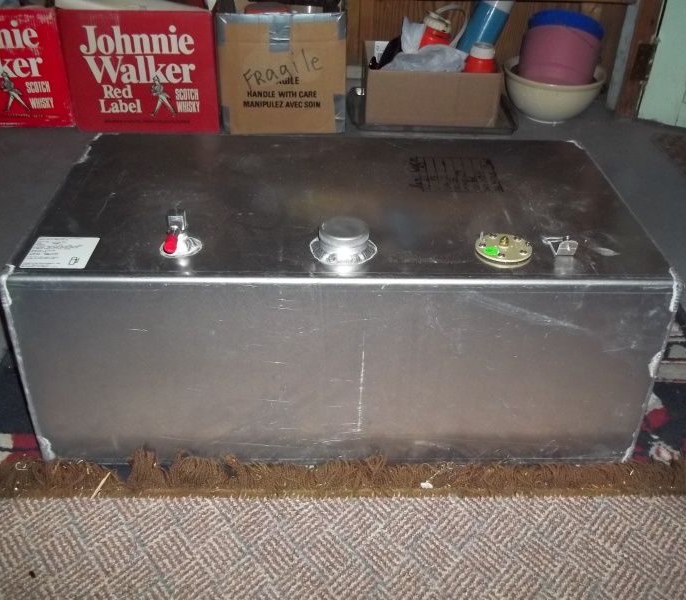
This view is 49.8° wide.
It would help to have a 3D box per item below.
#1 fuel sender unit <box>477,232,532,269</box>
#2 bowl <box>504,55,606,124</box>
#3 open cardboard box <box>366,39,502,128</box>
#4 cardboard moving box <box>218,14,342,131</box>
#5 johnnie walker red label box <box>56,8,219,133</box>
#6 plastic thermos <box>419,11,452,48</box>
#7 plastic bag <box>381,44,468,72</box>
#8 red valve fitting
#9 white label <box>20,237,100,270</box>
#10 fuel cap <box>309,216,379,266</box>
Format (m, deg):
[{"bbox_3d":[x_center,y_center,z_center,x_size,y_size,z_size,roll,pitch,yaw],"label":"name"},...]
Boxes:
[{"bbox_3d":[0.200,-0.068,0.919,0.072,0.024,0.072,0,33,-2],"label":"fuel sender unit"},{"bbox_3d":[0.617,-0.614,2.200,0.294,0.140,0.294,1,33,-1],"label":"bowl"},{"bbox_3d":[0.252,-0.655,2.223,0.376,0.157,0.315,0,33,-2],"label":"open cardboard box"},{"bbox_3d":[-0.173,-0.689,2.121,0.344,0.320,0.320,-1,33,-4],"label":"cardboard moving box"},{"bbox_3d":[-0.540,-0.681,2.095,0.385,0.320,0.285,0,33,-3],"label":"johnnie walker red label box"},{"bbox_3d":[0.247,-0.734,2.204,0.105,0.215,0.105,14,32,-10],"label":"plastic thermos"},{"bbox_3d":[0.237,-0.696,2.153,0.250,0.110,0.170,0,33,-2],"label":"plastic bag"},{"bbox_3d":[-0.203,-0.068,0.876,0.015,0.015,0.032,1,33,0],"label":"red valve fitting"},{"bbox_3d":[-0.344,-0.056,0.903,0.077,0.001,0.077,0,33,-2],"label":"white label"},{"bbox_3d":[0.001,-0.076,0.921,0.084,0.029,0.084,0,33,-2],"label":"fuel cap"}]

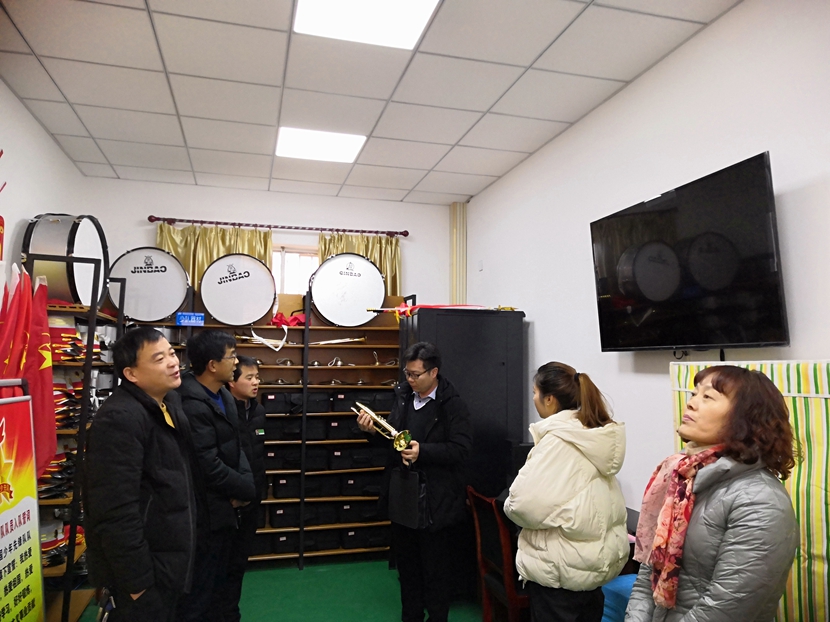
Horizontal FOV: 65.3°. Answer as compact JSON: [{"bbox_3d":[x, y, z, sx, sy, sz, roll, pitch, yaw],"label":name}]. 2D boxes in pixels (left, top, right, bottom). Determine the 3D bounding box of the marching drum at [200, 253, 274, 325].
[{"bbox_3d":[-1.402,-0.156,5.185,0.570,0.570,0.260,2,-5,-11],"label":"marching drum"}]

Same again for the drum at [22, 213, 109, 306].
[{"bbox_3d":[-2.248,-0.322,4.208,0.295,0.610,0.610,2,-5,-6],"label":"drum"}]

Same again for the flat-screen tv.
[{"bbox_3d":[1.155,-0.173,2.877,0.060,0.695,1.230,-3,-4,-15],"label":"flat-screen tv"}]

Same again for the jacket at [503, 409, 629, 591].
[{"bbox_3d":[0.576,0.705,2.460,0.430,0.690,0.510,-3,-7,40],"label":"jacket"}]

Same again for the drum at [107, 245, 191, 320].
[{"bbox_3d":[-2.034,-0.187,4.990,0.570,0.570,0.260,2,-5,-15],"label":"drum"}]

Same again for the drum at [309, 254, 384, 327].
[{"bbox_3d":[-0.576,-0.156,5.403,0.615,0.615,0.280,2,-5,-15],"label":"drum"}]

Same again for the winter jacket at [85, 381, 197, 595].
[{"bbox_3d":[-0.976,0.616,2.310,0.360,0.780,0.530,1,-5,-1],"label":"winter jacket"}]

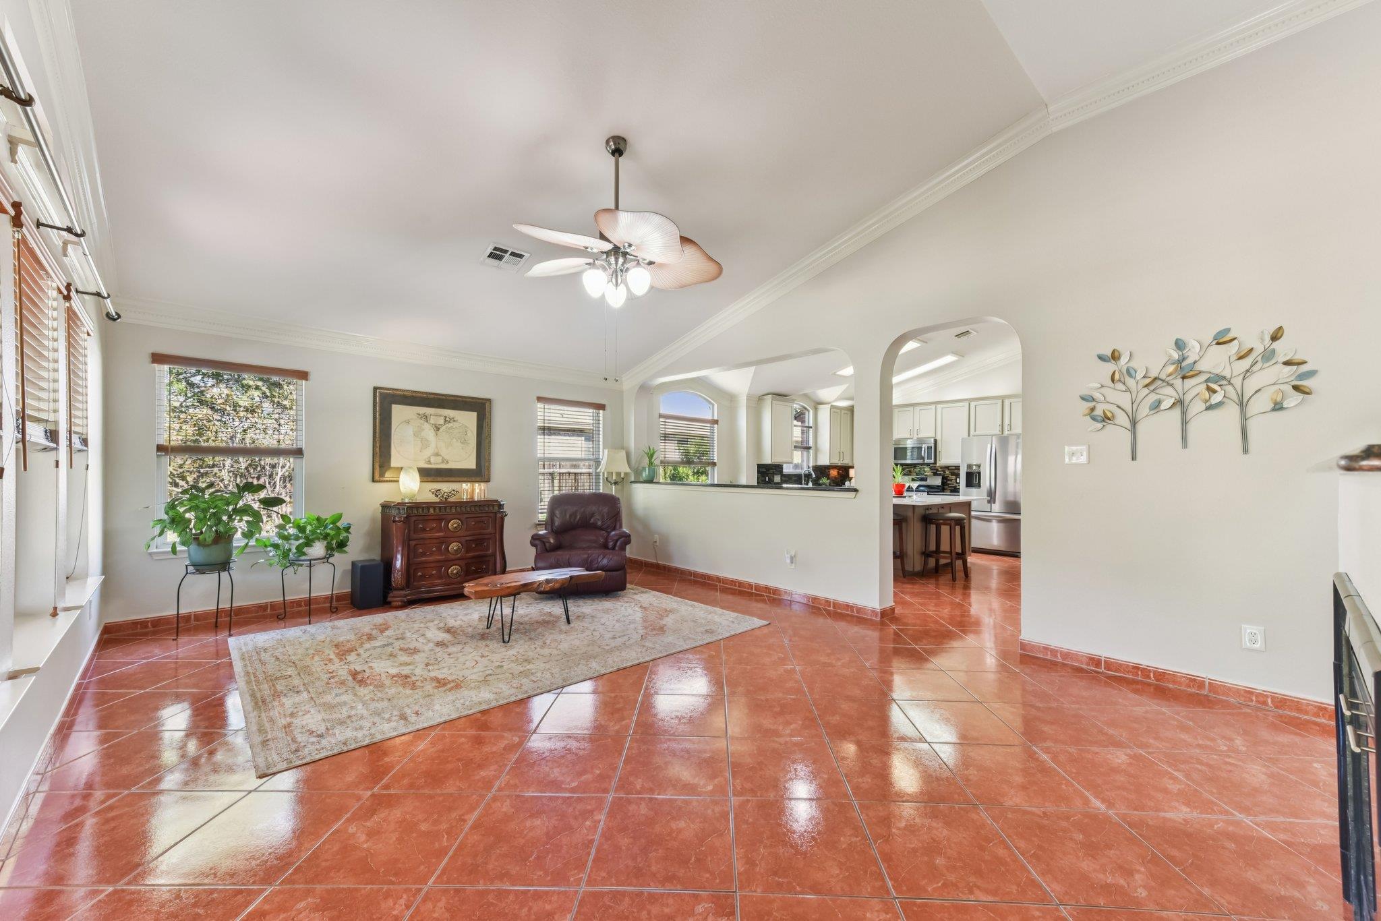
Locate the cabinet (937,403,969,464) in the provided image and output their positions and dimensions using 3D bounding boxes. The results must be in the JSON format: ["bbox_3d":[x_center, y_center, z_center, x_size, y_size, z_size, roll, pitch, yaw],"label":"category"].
[{"bbox_3d":[4.386,-0.444,8.839,0.340,1.062,0.517,1,-1,-44],"label":"cabinet"}]

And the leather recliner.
[{"bbox_3d":[-1.157,0.827,5.781,0.970,1.010,0.930,1,-1,-9],"label":"leather recliner"}]

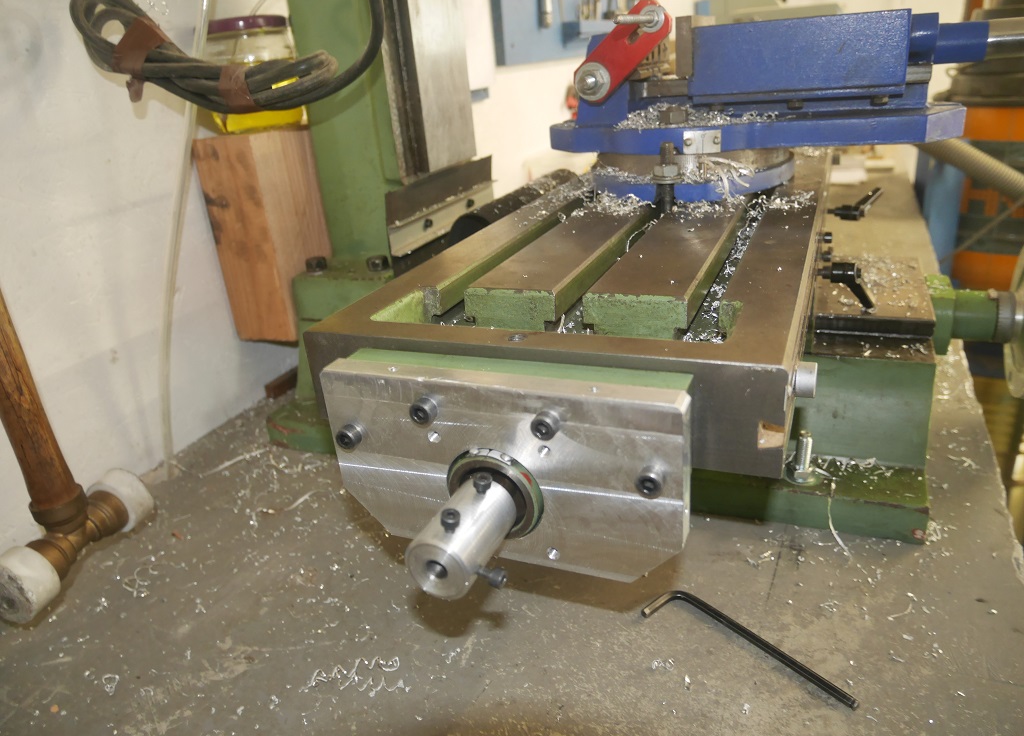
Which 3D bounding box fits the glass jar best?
[{"bbox_3d":[-0.220,-0.251,0.609,0.076,0.091,0.076,-5,23,2],"label":"glass jar"}]

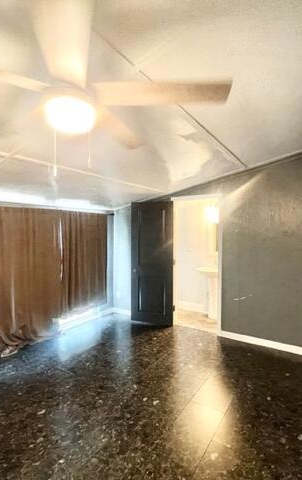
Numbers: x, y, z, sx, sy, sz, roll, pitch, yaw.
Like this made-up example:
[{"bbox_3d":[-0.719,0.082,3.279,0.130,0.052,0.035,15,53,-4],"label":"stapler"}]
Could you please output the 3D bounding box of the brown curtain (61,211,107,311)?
[{"bbox_3d":[-1.056,0.336,4.011,0.110,1.595,0.960,1,2,35],"label":"brown curtain"}]

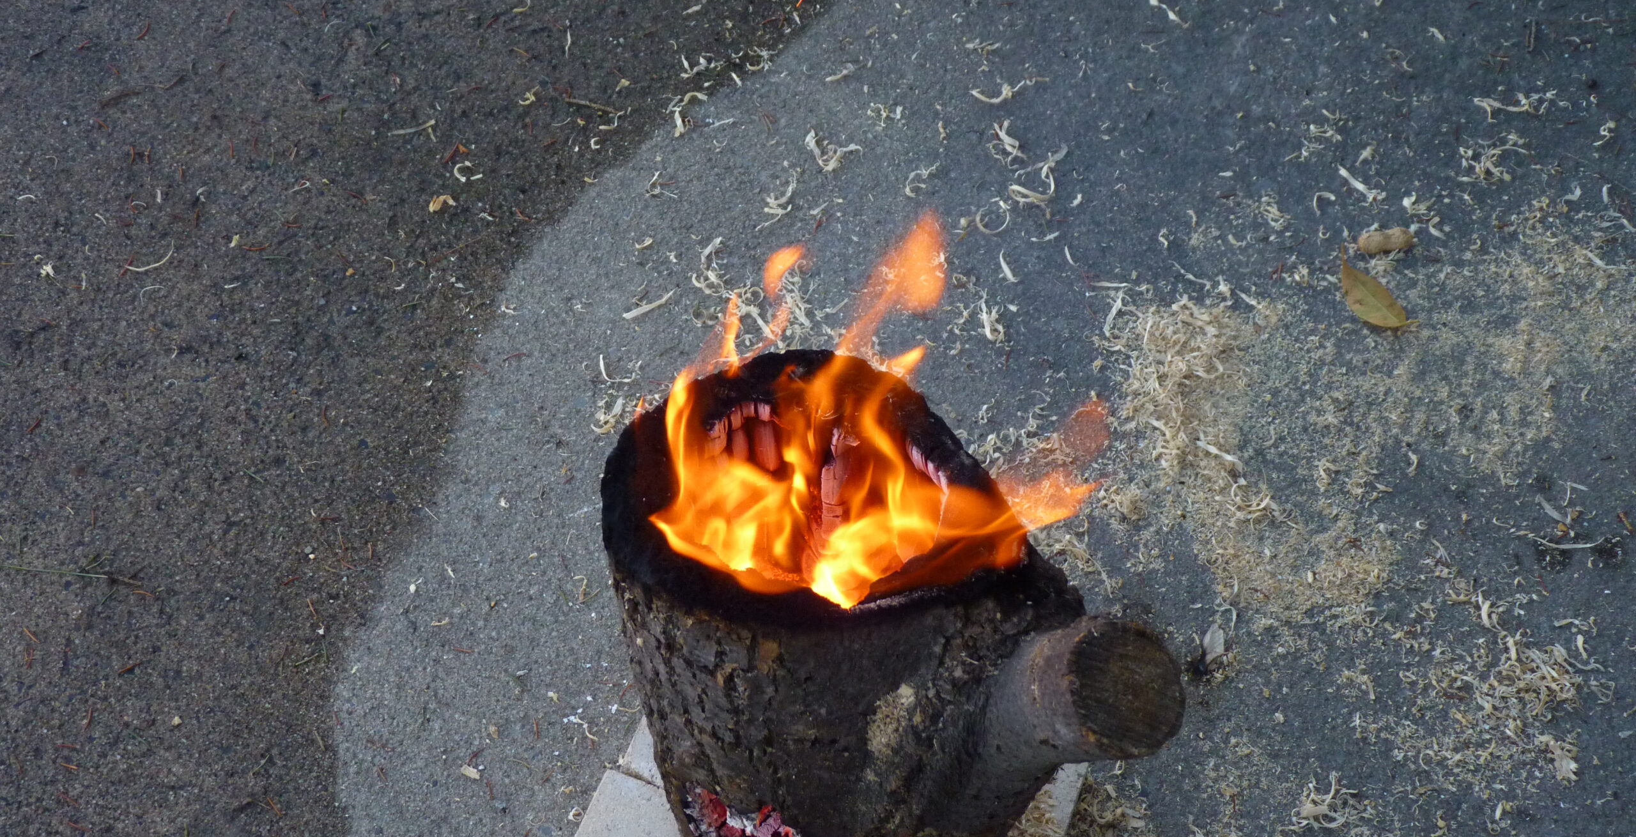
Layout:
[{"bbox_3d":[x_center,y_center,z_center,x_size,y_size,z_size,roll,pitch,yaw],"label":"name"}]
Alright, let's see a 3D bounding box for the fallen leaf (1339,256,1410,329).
[{"bbox_3d":[0.352,-0.080,1.213,0.033,0.010,0.066,-31,65,-17],"label":"fallen leaf"}]

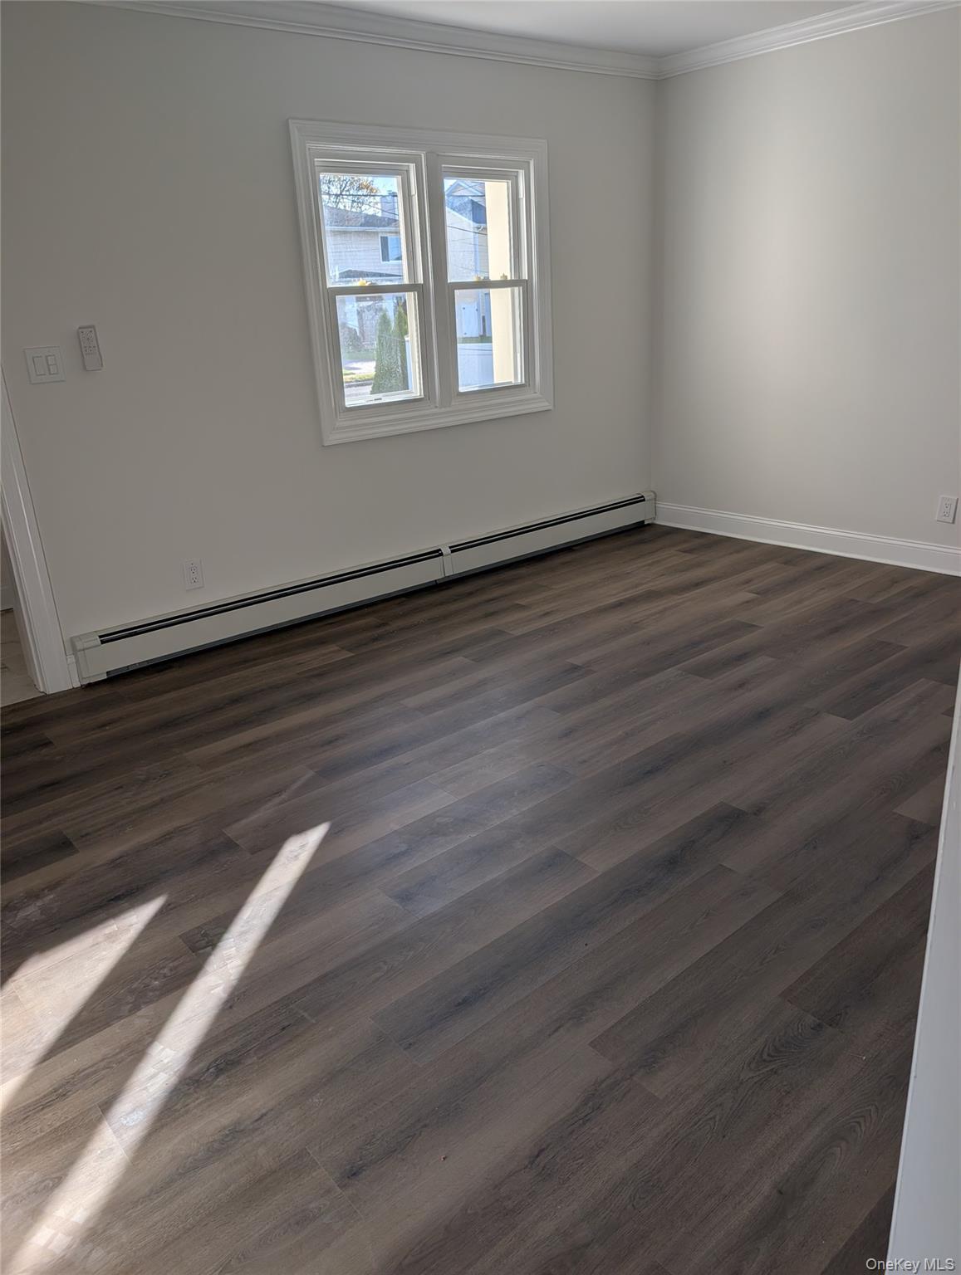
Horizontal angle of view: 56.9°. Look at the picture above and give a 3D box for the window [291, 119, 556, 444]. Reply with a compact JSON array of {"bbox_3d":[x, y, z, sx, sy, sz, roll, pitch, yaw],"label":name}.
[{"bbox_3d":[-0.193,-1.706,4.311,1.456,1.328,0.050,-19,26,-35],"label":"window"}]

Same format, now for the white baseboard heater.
[{"bbox_3d":[-0.265,-0.371,4.635,3.558,0.196,0.066,-19,26,-35],"label":"white baseboard heater"}]

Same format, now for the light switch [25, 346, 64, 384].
[{"bbox_3d":[-1.618,-1.015,3.299,0.124,0.124,0.008,-19,26,-35],"label":"light switch"}]

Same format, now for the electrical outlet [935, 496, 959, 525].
[{"bbox_3d":[2.281,-0.624,4.336,0.008,0.124,0.080,-20,26,-37],"label":"electrical outlet"}]

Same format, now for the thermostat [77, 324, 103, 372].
[{"bbox_3d":[-1.484,-1.102,3.376,0.057,0.158,0.022,-19,26,-35],"label":"thermostat"}]

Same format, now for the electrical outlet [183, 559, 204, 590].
[{"bbox_3d":[-1.246,-0.277,3.861,0.078,0.125,0.008,-19,26,-35],"label":"electrical outlet"}]

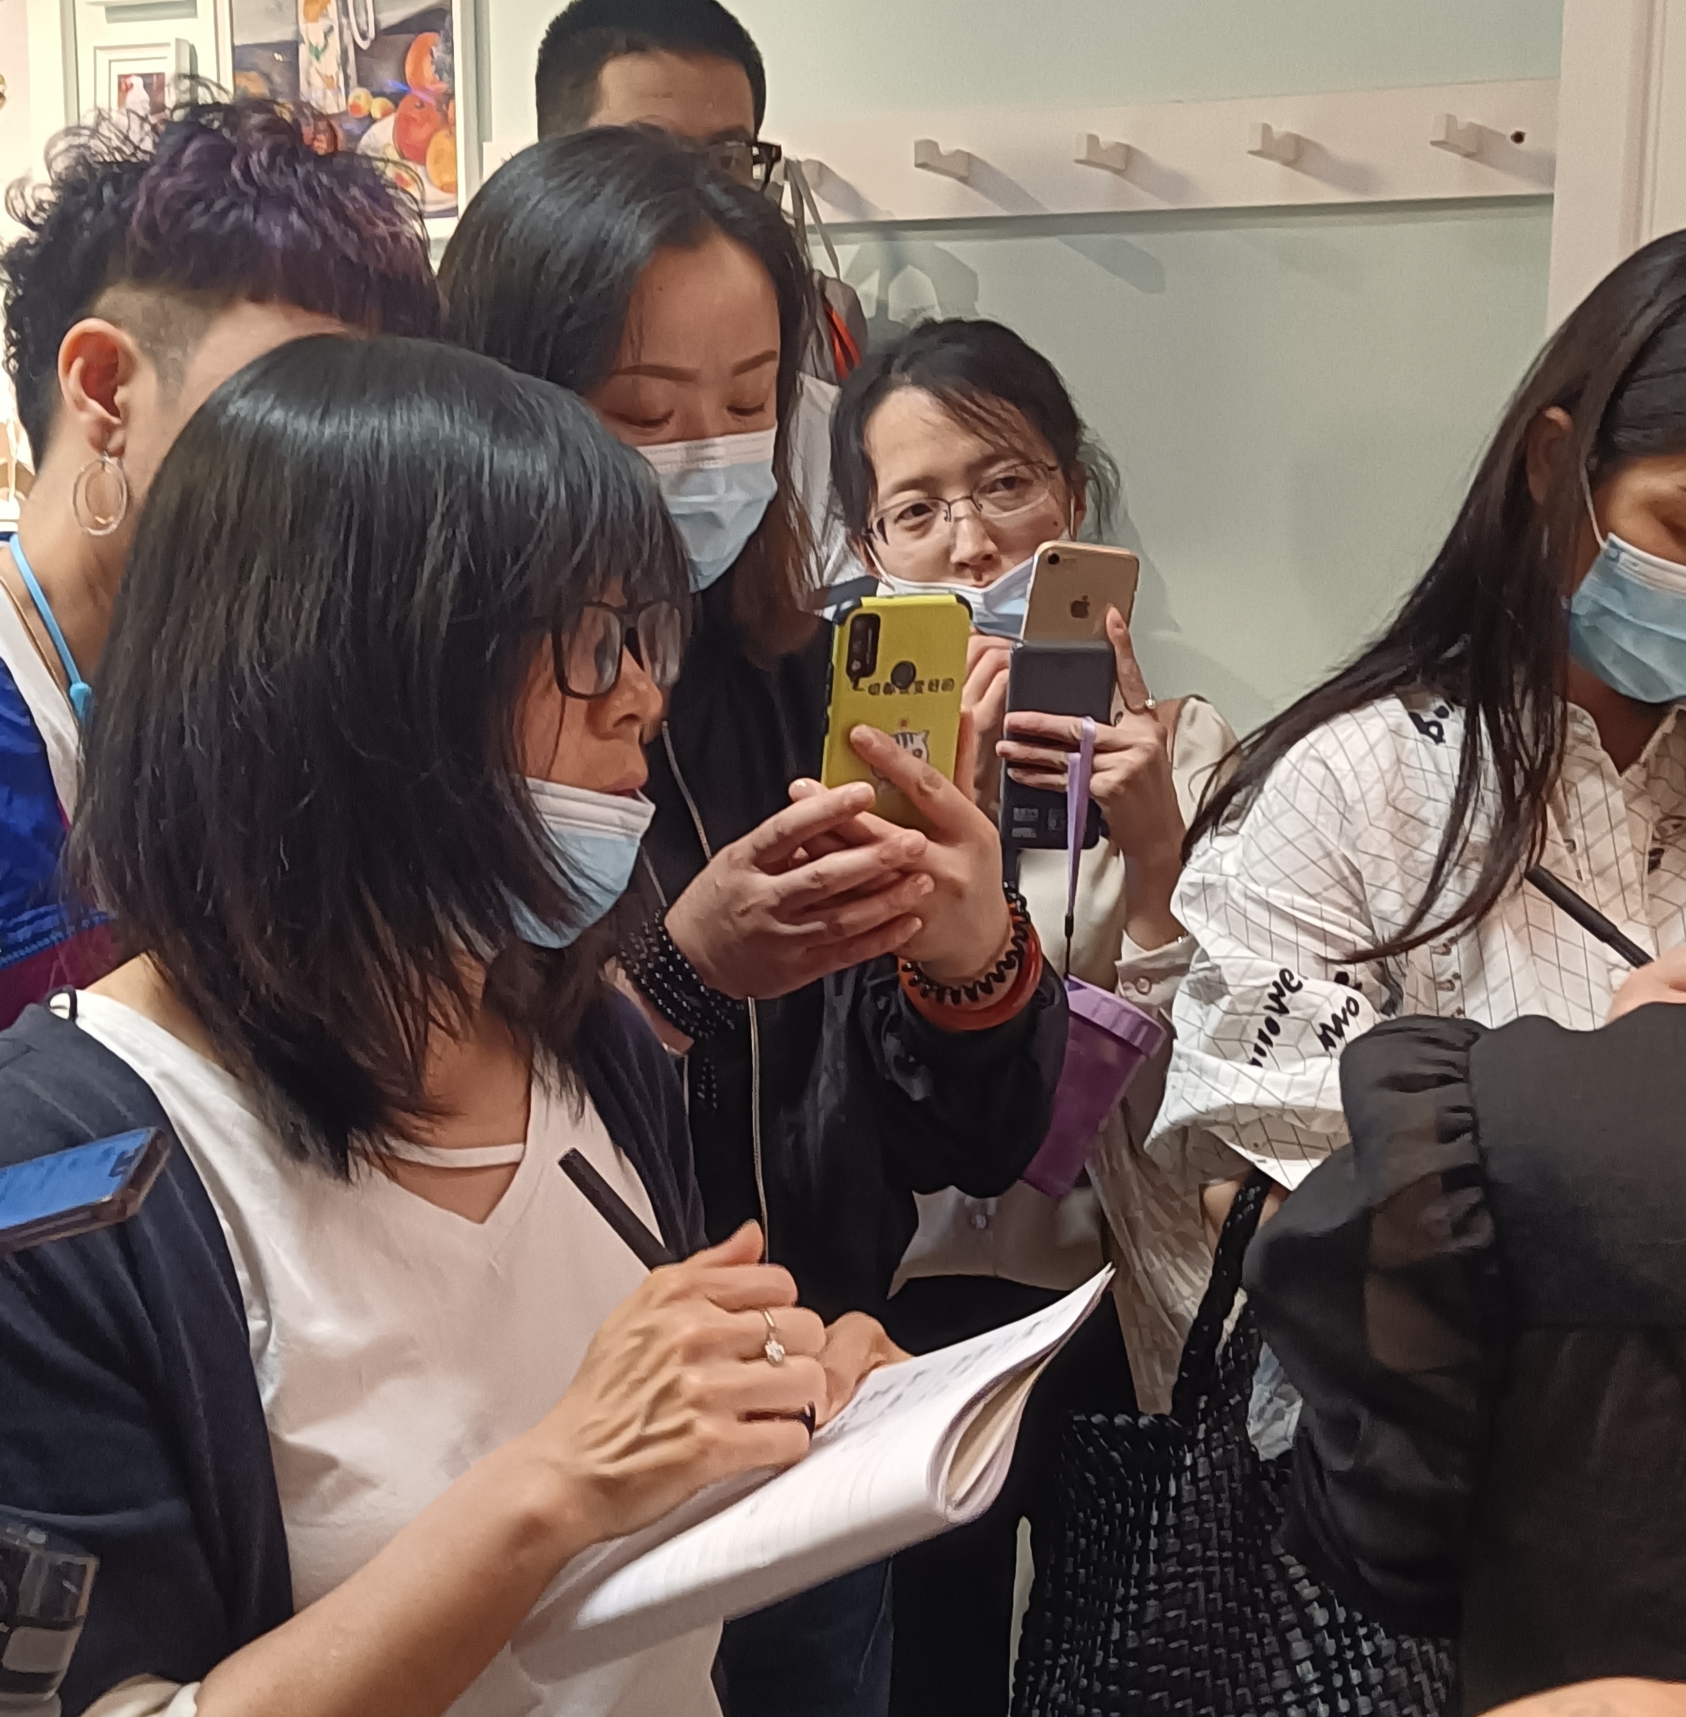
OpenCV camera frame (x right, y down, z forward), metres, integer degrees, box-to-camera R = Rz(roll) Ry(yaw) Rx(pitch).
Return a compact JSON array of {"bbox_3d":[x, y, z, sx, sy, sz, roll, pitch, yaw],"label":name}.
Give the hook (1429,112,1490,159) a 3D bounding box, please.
[{"bbox_3d":[0.447,-0.525,1.842,0.013,0.023,0.068,6,13,30],"label":"hook"}]

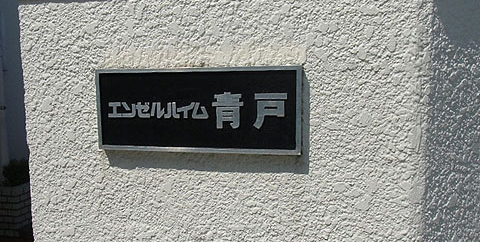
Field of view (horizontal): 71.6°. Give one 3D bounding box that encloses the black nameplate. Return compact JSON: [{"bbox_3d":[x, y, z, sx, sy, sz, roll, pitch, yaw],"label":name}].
[{"bbox_3d":[-0.123,-0.030,0.926,0.580,0.229,0.030,1,5,10],"label":"black nameplate"}]

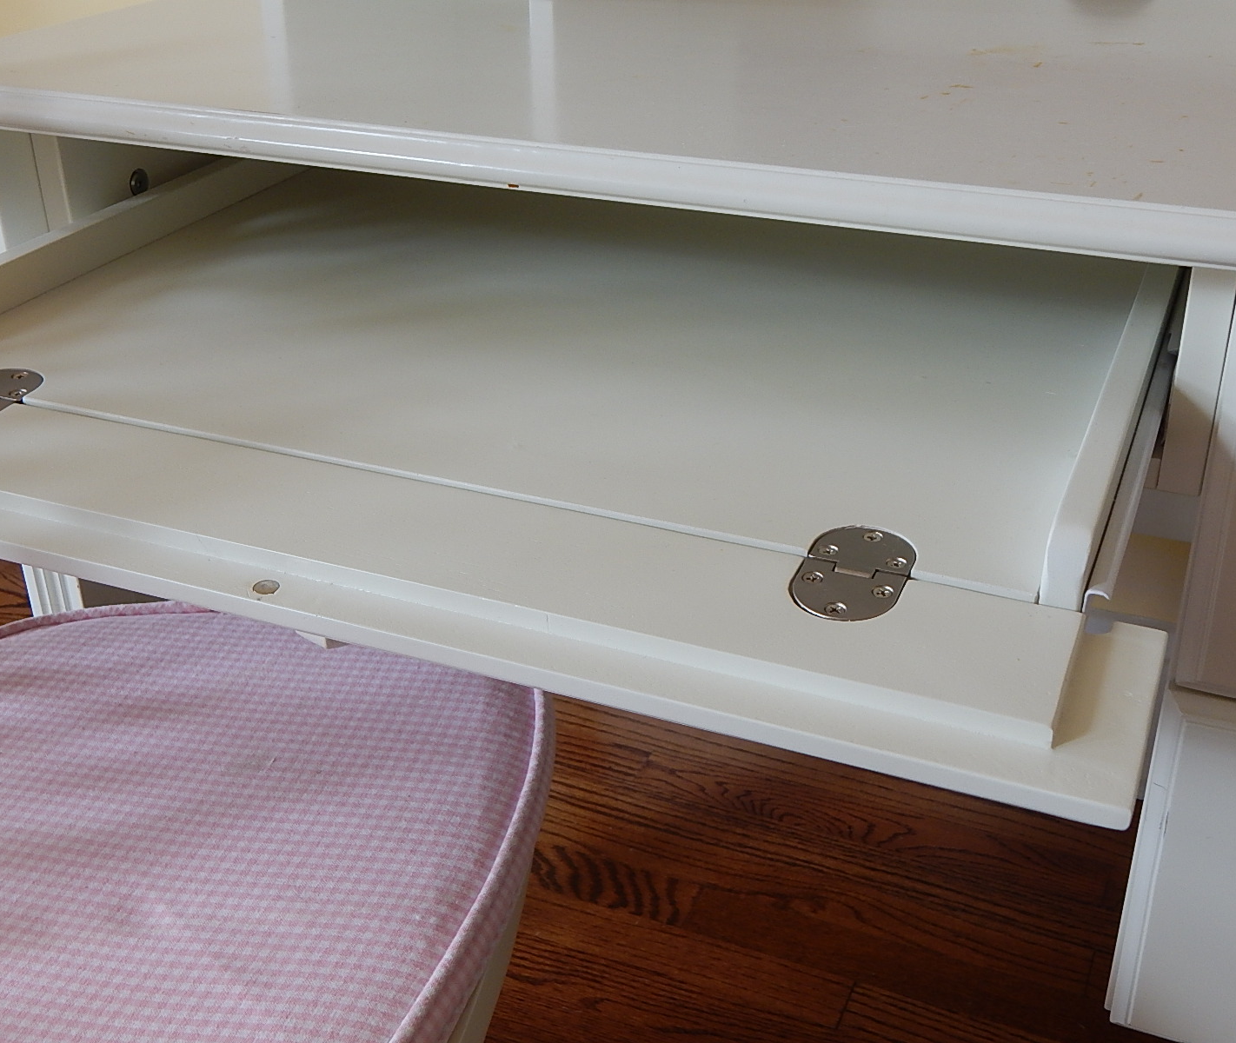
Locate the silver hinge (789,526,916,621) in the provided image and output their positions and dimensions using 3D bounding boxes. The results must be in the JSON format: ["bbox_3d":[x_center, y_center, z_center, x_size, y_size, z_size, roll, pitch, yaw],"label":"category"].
[{"bbox_3d":[0.088,0.021,0.570,0.040,0.005,0.071,11,31,21],"label":"silver hinge"}]

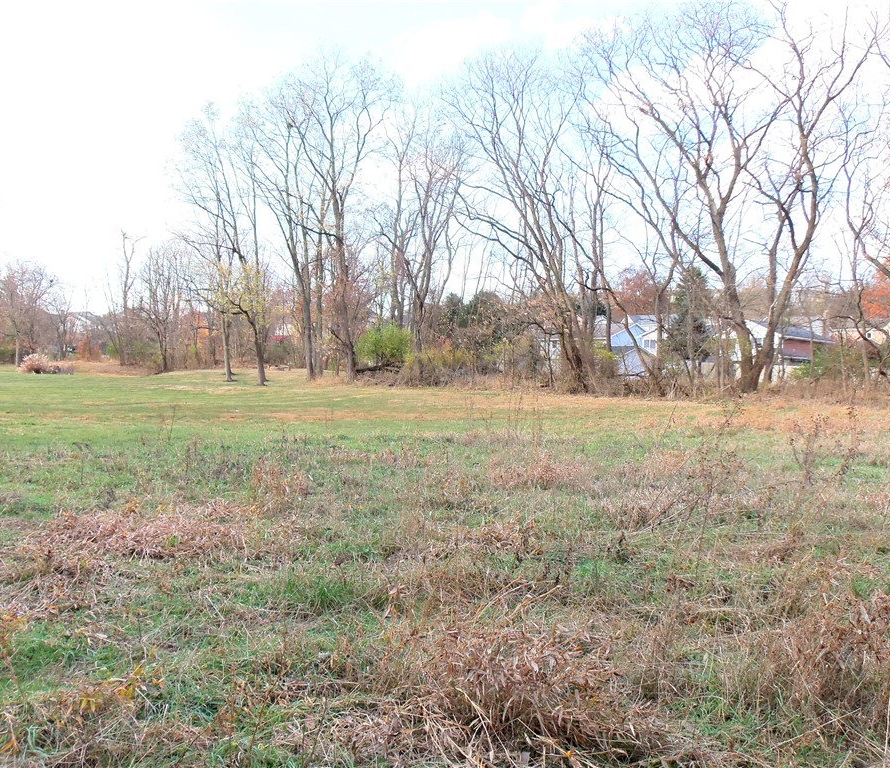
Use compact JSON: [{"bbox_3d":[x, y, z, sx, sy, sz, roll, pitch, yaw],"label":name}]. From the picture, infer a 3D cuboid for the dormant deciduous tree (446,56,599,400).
[{"bbox_3d":[3.530,-7.383,37.729,6.650,15.380,6.600,0,2,0],"label":"dormant deciduous tree"}]

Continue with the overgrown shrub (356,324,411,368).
[{"bbox_3d":[-3.560,-2.126,47.953,3.240,2.630,3.000,0,2,0],"label":"overgrown shrub"}]

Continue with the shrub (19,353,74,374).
[{"bbox_3d":[-27.418,-1.410,56.990,3.720,1.510,2.800,0,2,0],"label":"shrub"}]

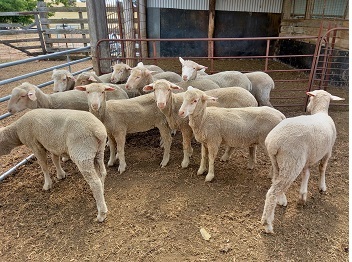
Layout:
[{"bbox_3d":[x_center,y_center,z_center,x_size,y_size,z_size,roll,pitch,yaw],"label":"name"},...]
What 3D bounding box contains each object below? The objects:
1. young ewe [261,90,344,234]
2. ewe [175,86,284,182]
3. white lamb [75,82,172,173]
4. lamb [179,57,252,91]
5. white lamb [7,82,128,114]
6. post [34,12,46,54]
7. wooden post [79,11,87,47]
[{"bbox_3d":[0.860,0.169,1.791,0.820,0.840,0.320,-21,31,-38],"label":"young ewe"},{"bbox_3d":[0.450,0.009,2.153,0.880,0.860,0.310,-3,24,-4],"label":"ewe"},{"bbox_3d":[-0.402,-0.059,2.354,0.800,0.860,0.340,-8,25,-16],"label":"white lamb"},{"bbox_3d":[0.517,-0.522,3.296,0.920,0.900,0.330,-5,24,-7],"label":"lamb"},{"bbox_3d":[-1.004,-0.142,2.660,1.080,0.790,0.320,-8,25,-14],"label":"white lamb"},{"bbox_3d":[-5.190,-3.786,9.776,0.170,1.640,0.120,-1,24,0],"label":"post"},{"bbox_3d":[-3.380,-3.631,9.362,0.150,1.650,0.120,-1,24,0],"label":"wooden post"}]

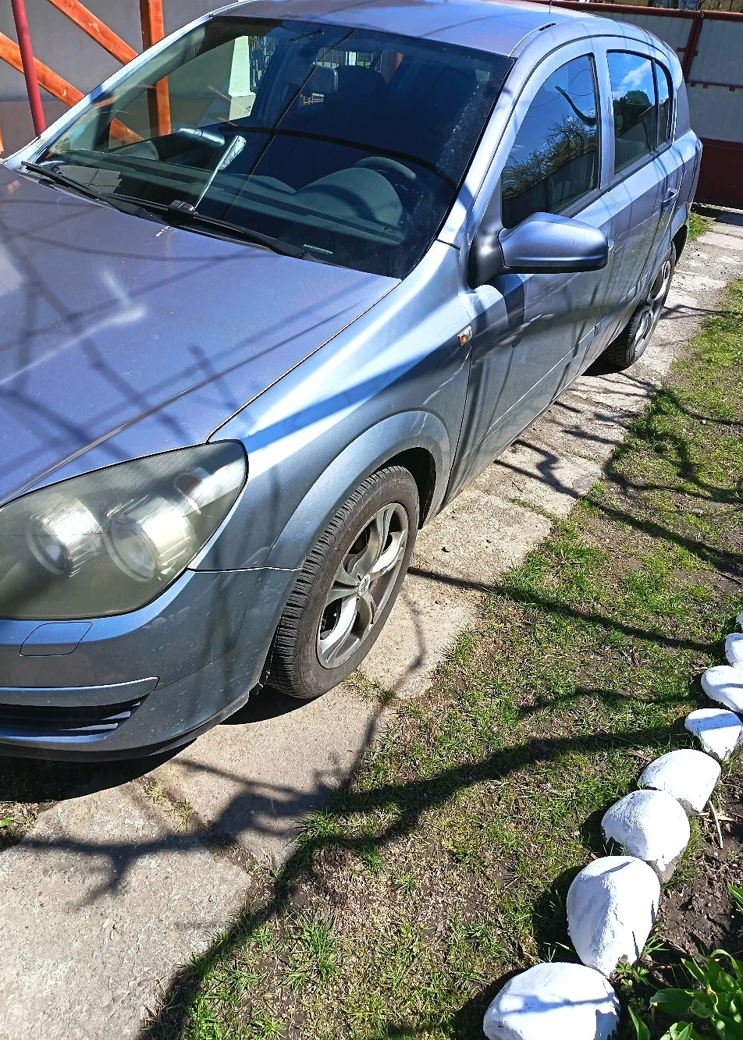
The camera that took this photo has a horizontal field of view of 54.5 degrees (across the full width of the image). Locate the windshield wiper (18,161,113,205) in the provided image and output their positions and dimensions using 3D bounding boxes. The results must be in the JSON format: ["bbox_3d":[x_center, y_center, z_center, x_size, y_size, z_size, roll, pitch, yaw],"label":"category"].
[{"bbox_3d":[-0.883,-0.963,2.046,0.070,0.050,0.500,-28,48,-36],"label":"windshield wiper"}]

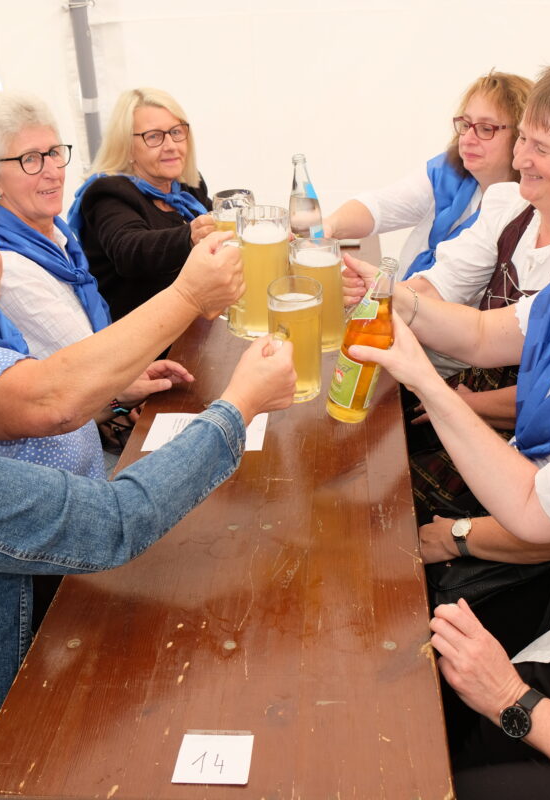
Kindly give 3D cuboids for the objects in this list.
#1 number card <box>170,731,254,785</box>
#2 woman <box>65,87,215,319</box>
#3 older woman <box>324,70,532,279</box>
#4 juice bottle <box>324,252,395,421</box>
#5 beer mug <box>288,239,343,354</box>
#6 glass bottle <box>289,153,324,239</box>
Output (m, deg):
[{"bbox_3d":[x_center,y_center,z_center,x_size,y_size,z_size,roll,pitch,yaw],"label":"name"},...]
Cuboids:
[{"bbox_3d":[-0.062,0.365,0.924,0.075,0.003,0.067,-1,24,7],"label":"number card"},{"bbox_3d":[-0.219,-0.125,2.347,0.660,1.297,0.520,15,30,36],"label":"woman"},{"bbox_3d":[0.486,-0.133,2.268,0.660,1.292,0.520,-15,26,-24],"label":"older woman"},{"bbox_3d":[0.146,-0.094,1.411,0.066,0.258,0.066,-1,21,-44],"label":"juice bottle"},{"bbox_3d":[0.088,-0.167,1.444,0.122,0.167,0.082,-2,24,5],"label":"beer mug"},{"bbox_3d":[0.065,-0.378,1.883,0.070,0.262,0.070,-4,24,6],"label":"glass bottle"}]

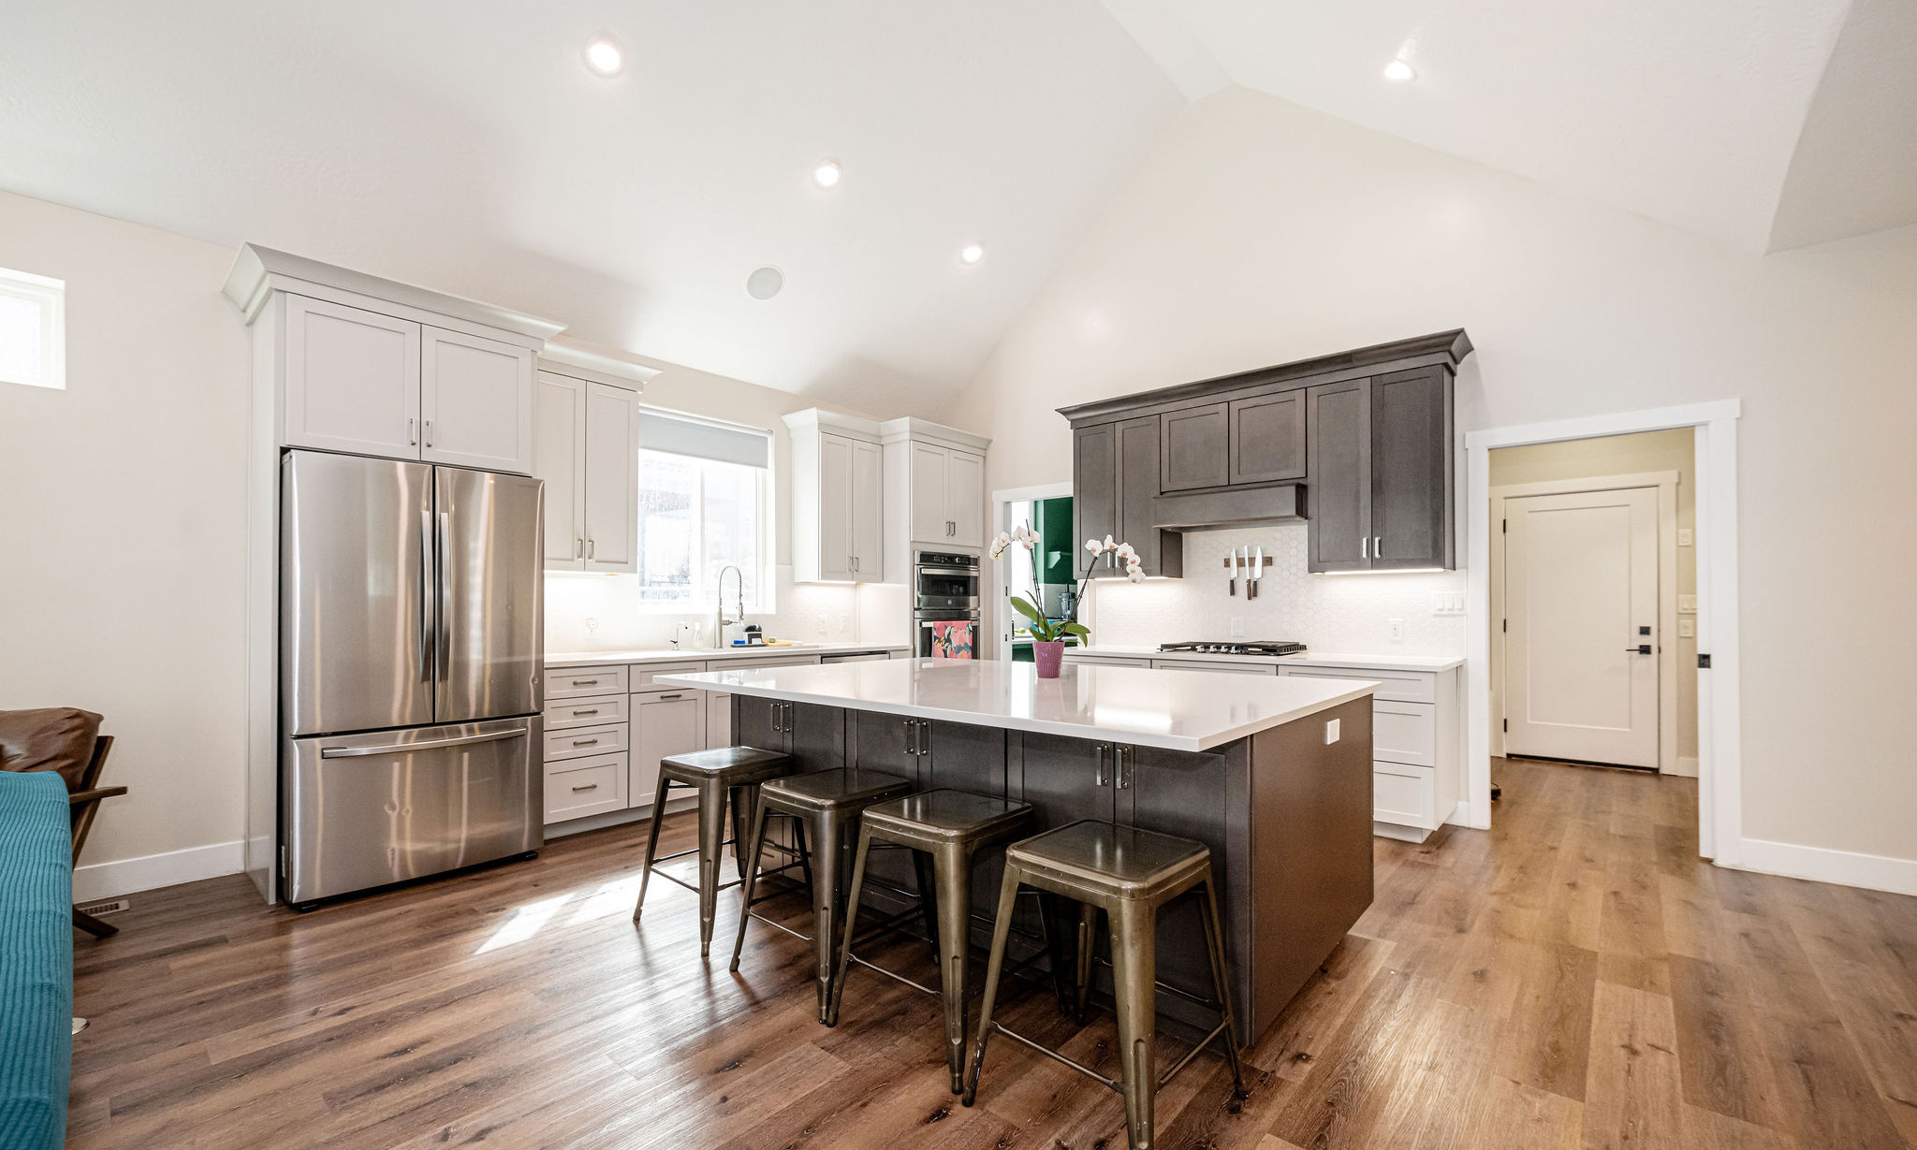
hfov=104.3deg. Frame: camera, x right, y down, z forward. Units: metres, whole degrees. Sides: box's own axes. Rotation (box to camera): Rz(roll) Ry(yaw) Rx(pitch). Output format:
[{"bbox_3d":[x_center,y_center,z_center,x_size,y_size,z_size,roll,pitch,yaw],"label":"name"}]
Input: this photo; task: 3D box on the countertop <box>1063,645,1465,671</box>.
[{"bbox_3d":[1.672,0.491,4.506,2.260,0.033,0.648,-2,-2,42],"label":"countertop"}]

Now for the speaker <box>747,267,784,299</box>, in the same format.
[{"bbox_3d":[-1.249,-1.894,4.820,0.240,0.030,0.240,2,-40,-49],"label":"speaker"}]

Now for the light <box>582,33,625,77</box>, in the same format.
[{"bbox_3d":[-1.638,-2.406,3.444,0.170,0.030,0.170,2,-40,-49],"label":"light"}]

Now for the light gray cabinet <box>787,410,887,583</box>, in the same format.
[{"bbox_3d":[-0.893,-0.542,5.528,0.410,1.187,0.695,-2,-2,42],"label":"light gray cabinet"}]

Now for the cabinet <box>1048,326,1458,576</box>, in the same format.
[{"bbox_3d":[1.707,-0.582,4.587,2.395,1.200,0.480,-2,-2,42],"label":"cabinet"}]

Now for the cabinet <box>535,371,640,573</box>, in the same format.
[{"bbox_3d":[-2.258,-0.557,4.337,0.350,1.090,0.620,-2,-3,41],"label":"cabinet"}]

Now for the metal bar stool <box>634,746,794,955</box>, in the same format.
[{"bbox_3d":[-0.891,1.020,2.883,0.475,0.608,0.475,-2,-3,37],"label":"metal bar stool"}]

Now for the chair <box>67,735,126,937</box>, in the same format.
[{"bbox_3d":[-3.471,0.927,2.468,0.660,0.780,0.750,0,-2,9],"label":"chair"}]

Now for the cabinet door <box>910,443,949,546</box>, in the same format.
[{"bbox_3d":[-0.217,-0.613,5.682,0.025,0.749,0.395,-2,-2,42],"label":"cabinet door"}]

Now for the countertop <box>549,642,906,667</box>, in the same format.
[{"bbox_3d":[-1.409,0.491,4.772,0.645,0.032,2.510,-2,-2,42],"label":"countertop"}]

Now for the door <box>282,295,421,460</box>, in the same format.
[{"bbox_3d":[-2.541,-0.816,3.150,0.025,0.609,0.447,-2,-2,42],"label":"door"}]

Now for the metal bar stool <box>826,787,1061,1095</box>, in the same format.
[{"bbox_3d":[-0.032,0.993,2.180,0.475,0.608,0.475,-2,-3,41],"label":"metal bar stool"}]

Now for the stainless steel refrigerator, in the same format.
[{"bbox_3d":[-2.512,0.432,3.423,0.755,1.785,0.902,-2,-2,42],"label":"stainless steel refrigerator"}]

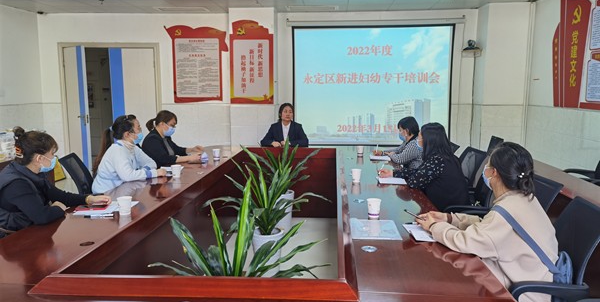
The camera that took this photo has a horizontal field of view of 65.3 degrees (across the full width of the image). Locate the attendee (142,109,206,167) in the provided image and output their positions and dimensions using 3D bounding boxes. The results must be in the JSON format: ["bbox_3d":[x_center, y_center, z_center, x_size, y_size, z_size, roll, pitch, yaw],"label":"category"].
[{"bbox_3d":[-1.156,0.238,4.298,0.680,1.220,0.500,0,8,2],"label":"attendee"}]

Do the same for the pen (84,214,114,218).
[{"bbox_3d":[-1.018,0.331,2.372,0.141,0.011,0.011,-1,8,-9],"label":"pen"}]

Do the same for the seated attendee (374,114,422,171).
[{"bbox_3d":[1.032,0.251,4.468,0.680,1.150,0.500,1,8,7],"label":"seated attendee"}]

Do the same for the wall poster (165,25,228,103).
[{"bbox_3d":[-1.618,-1.354,7.305,1.018,1.200,0.020,1,7,4],"label":"wall poster"}]

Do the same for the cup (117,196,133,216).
[{"bbox_3d":[-0.921,0.291,2.476,0.074,0.088,0.074,0,8,0],"label":"cup"}]

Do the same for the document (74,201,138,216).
[{"bbox_3d":[-1.043,0.308,2.559,0.217,0.008,0.302,1,7,4],"label":"document"}]

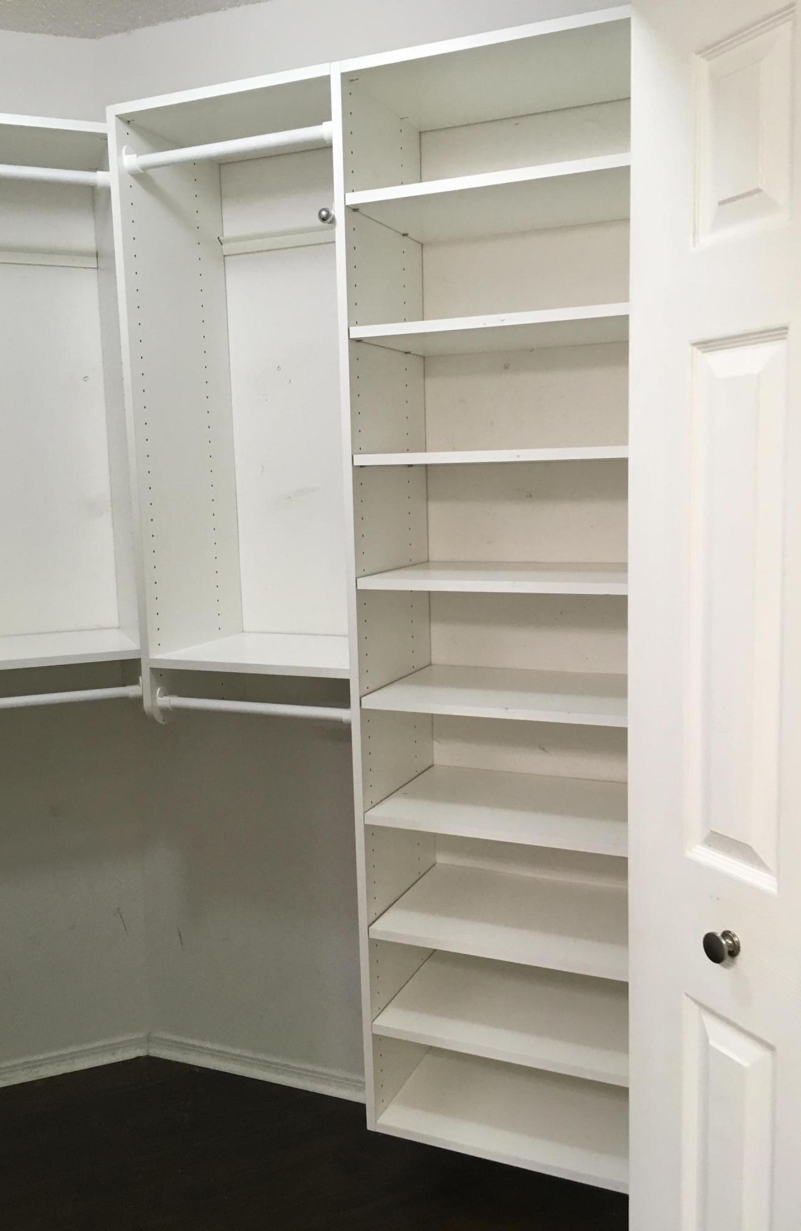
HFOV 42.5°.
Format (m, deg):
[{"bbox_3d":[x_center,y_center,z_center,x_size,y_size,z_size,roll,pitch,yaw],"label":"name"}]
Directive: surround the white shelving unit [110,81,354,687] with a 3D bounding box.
[{"bbox_3d":[-0.253,-0.384,2.116,0.480,1.210,0.358,2,9,23],"label":"white shelving unit"}]

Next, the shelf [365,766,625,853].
[{"bbox_3d":[0.280,0.373,1.996,0.600,0.019,0.354,2,9,23],"label":"shelf"}]

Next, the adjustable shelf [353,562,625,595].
[{"bbox_3d":[0.268,-0.073,1.934,0.600,0.019,0.354,2,9,23],"label":"adjustable shelf"}]

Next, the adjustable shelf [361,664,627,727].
[{"bbox_3d":[0.274,0.149,1.965,0.600,0.019,0.354,2,9,23],"label":"adjustable shelf"}]

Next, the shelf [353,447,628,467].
[{"bbox_3d":[0.262,-0.294,1.903,0.600,0.019,0.354,2,9,23],"label":"shelf"}]

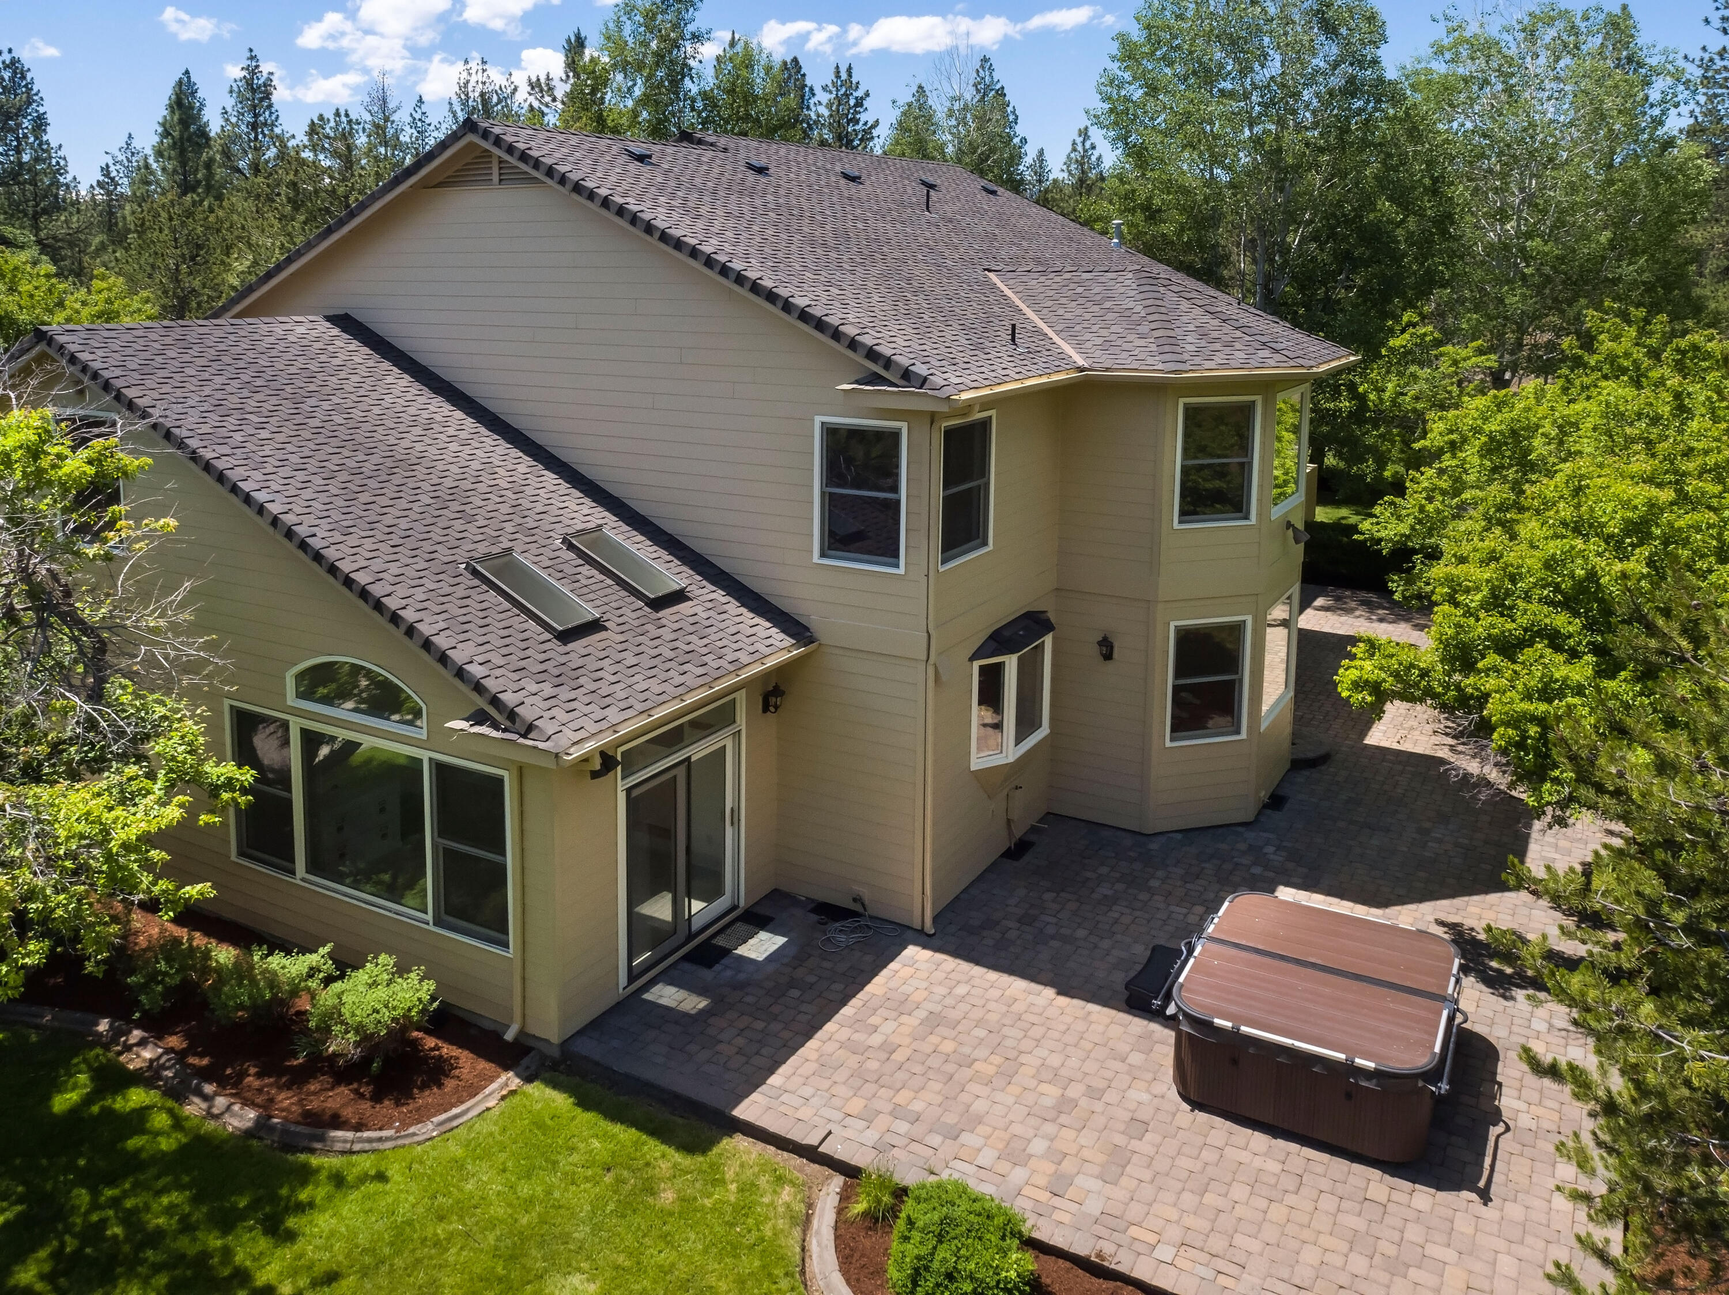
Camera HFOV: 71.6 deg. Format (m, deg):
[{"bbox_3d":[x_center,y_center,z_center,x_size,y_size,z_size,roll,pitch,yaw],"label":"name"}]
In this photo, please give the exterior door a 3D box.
[{"bbox_3d":[-1.897,2.207,12.706,0.130,2.120,2.000,8,17,29],"label":"exterior door"}]

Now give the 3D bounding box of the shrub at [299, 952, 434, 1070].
[{"bbox_3d":[-4.817,3.420,11.578,1.040,0.830,1.000,0,15,0],"label":"shrub"}]

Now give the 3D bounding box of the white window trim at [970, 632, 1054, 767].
[{"bbox_3d":[1.925,0.590,14.689,0.360,1.350,2.000,8,17,29],"label":"white window trim"}]

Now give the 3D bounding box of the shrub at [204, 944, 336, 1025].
[{"bbox_3d":[-6.093,3.349,12.272,1.050,0.620,0.850,8,17,29],"label":"shrub"}]

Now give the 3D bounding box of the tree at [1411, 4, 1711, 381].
[{"bbox_3d":[24.404,-15.768,42.000,9.600,13.200,9.000,8,17,29],"label":"tree"}]

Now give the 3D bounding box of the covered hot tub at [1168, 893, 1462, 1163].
[{"bbox_3d":[4.090,3.356,10.868,2.200,0.920,2.350,8,17,29],"label":"covered hot tub"}]

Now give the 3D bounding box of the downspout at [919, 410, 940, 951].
[{"bbox_3d":[0.684,0.354,12.651,0.100,5.750,0.090,8,17,29],"label":"downspout"}]

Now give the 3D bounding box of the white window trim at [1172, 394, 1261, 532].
[{"bbox_3d":[4.367,-2.276,14.782,1.140,1.590,0.100,-4,16,-14],"label":"white window trim"}]

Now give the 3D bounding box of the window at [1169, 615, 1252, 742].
[{"bbox_3d":[4.472,0.443,15.539,1.150,1.660,0.110,-4,16,-14],"label":"window"}]

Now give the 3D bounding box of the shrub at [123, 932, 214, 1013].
[{"bbox_3d":[-7.224,3.313,12.434,0.760,0.620,0.740,8,17,29],"label":"shrub"}]

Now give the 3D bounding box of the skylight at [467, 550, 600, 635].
[{"bbox_3d":[-3.245,-0.536,11.743,1.300,0.150,0.640,34,28,19],"label":"skylight"}]

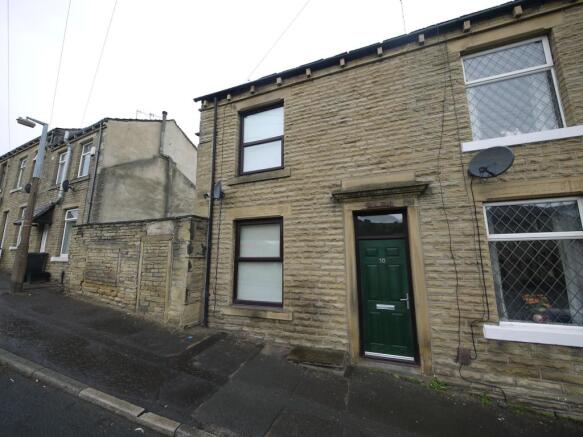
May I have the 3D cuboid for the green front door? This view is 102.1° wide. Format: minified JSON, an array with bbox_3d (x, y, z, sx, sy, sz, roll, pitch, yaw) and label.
[{"bbox_3d":[1.636,1.351,4.132,0.807,1.970,0.060,-4,-9,20],"label":"green front door"}]

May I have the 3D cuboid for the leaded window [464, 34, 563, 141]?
[{"bbox_3d":[3.591,-2.114,3.914,1.160,1.615,0.080,-4,-9,20],"label":"leaded window"}]

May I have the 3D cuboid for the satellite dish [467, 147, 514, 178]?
[{"bbox_3d":[2.907,-0.828,3.470,0.320,0.470,0.565,5,-10,-30],"label":"satellite dish"}]

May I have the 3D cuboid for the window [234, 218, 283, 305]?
[{"bbox_3d":[-0.707,0.933,5.091,1.188,1.820,0.080,-4,-9,20],"label":"window"}]

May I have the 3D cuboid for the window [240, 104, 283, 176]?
[{"bbox_3d":[-0.687,-1.833,5.506,1.179,1.606,0.080,-4,-9,20],"label":"window"}]

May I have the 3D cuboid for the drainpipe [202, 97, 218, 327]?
[{"bbox_3d":[-1.889,-0.356,5.556,0.085,5.472,0.090,-4,-9,20],"label":"drainpipe"}]

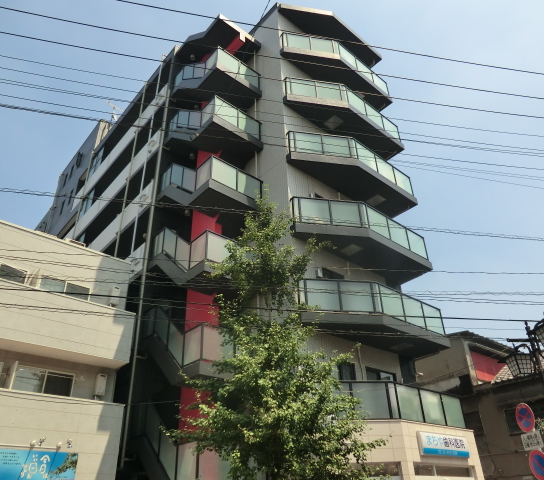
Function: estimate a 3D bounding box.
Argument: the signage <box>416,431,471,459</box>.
[{"bbox_3d":[4.624,5.504,11.865,2.303,0.547,0.120,23,-39,-35],"label":"signage"}]

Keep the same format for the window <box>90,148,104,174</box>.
[{"bbox_3d":[-10.551,-4.600,26.752,0.120,1.470,1.850,23,-39,-35],"label":"window"}]

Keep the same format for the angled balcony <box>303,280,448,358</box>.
[{"bbox_3d":[3.232,2.358,13.638,5.672,1.311,1.499,23,-39,-35],"label":"angled balcony"}]

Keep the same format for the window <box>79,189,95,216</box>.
[{"bbox_3d":[-10.415,-1.869,24.913,0.120,1.482,2.138,23,-39,-35],"label":"window"}]

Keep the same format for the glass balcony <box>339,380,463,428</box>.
[{"bbox_3d":[3.356,4.649,12.240,5.444,0.983,1.425,23,-39,-35],"label":"glass balcony"}]

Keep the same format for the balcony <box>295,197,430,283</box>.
[{"bbox_3d":[3.209,-0.067,15.371,5.720,1.320,1.590,23,-39,-35],"label":"balcony"}]

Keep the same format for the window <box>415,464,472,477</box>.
[{"bbox_3d":[4.619,6.143,11.836,2.880,0.300,0.120,23,-39,-35],"label":"window"}]

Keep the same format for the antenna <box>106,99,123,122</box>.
[{"bbox_3d":[-10.668,-8.476,30.040,1.311,1.453,0.712,23,-39,-35],"label":"antenna"}]

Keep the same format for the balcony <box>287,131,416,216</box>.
[{"bbox_3d":[3.129,-2.554,16.862,5.720,1.320,1.590,23,-39,-35],"label":"balcony"}]

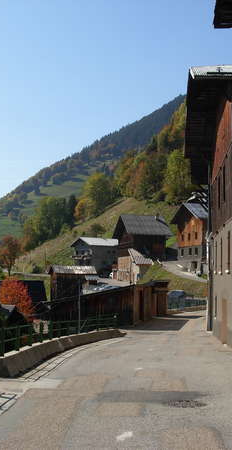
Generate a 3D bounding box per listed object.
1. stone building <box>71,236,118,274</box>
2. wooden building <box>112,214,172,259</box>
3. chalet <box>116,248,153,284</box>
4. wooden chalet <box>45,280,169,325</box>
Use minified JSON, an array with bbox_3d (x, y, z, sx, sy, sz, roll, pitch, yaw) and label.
[{"bbox_3d":[-3.277,7.525,154.374,11.000,9.120,8.800,3,-5,-28],"label":"stone building"},{"bbox_3d":[5.564,2.937,140.448,9.900,9.820,9.500,2,-5,-21],"label":"wooden building"},{"bbox_3d":[3.755,8.098,129.666,4.600,6.570,6.300,4,-6,-40],"label":"chalet"},{"bbox_3d":[-0.313,6.110,53.608,6.700,3.250,14.800,-1,-5,12],"label":"wooden chalet"}]

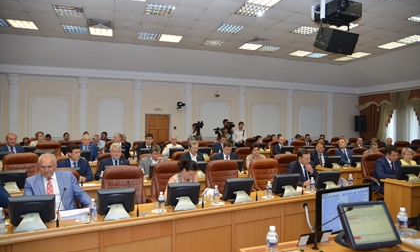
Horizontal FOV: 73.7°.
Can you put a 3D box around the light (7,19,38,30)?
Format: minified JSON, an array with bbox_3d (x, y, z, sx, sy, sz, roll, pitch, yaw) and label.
[{"bbox_3d":[-4.347,-2.350,6.470,0.600,0.070,0.600,1,0,-19],"label":"light"}]

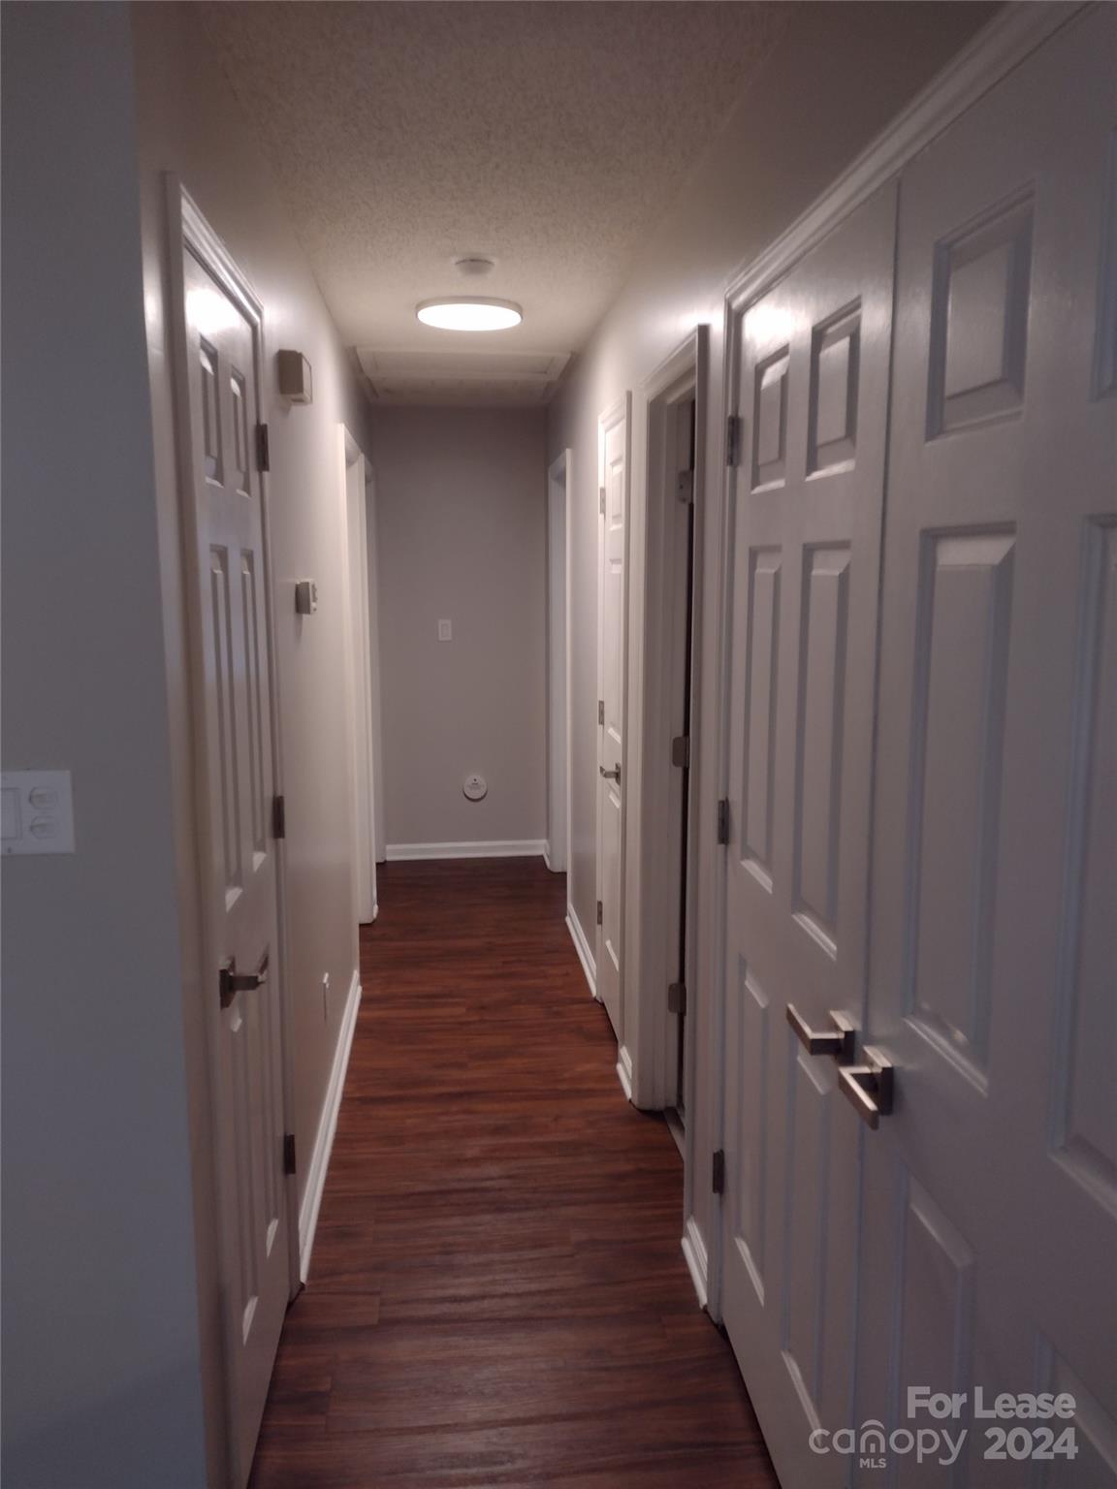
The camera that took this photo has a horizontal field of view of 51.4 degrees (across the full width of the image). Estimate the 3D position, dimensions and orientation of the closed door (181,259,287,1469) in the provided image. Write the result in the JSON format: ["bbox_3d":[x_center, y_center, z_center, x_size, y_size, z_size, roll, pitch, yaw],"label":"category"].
[{"bbox_3d":[-0.580,0.251,2.099,0.042,2.045,0.610,-1,9,-6],"label":"closed door"}]

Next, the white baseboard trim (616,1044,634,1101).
[{"bbox_3d":[0.212,1.018,3.636,0.019,0.083,0.235,-1,9,-6],"label":"white baseboard trim"}]

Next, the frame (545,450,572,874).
[{"bbox_3d":[0.064,-0.296,5.626,0.127,2.090,0.970,-1,9,-6],"label":"frame"}]

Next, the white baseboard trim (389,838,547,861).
[{"bbox_3d":[-0.517,0.592,6.475,0.892,0.087,0.022,-1,9,-6],"label":"white baseboard trim"}]

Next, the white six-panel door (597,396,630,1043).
[{"bbox_3d":[0.199,-0.029,3.887,0.045,2.072,0.560,-1,9,-6],"label":"white six-panel door"}]

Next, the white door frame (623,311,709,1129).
[{"bbox_3d":[0.325,0.097,2.998,0.127,2.093,0.750,-1,9,-6],"label":"white door frame"}]

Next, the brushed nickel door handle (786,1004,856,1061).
[{"bbox_3d":[0.376,0.418,1.678,0.061,0.066,0.137,-1,9,-6],"label":"brushed nickel door handle"}]

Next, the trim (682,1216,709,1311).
[{"bbox_3d":[0.316,1.167,2.642,0.019,0.083,0.255,-1,9,-6],"label":"trim"}]

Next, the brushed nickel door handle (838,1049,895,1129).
[{"bbox_3d":[0.397,0.439,1.460,0.061,0.066,0.163,-1,9,-6],"label":"brushed nickel door handle"}]

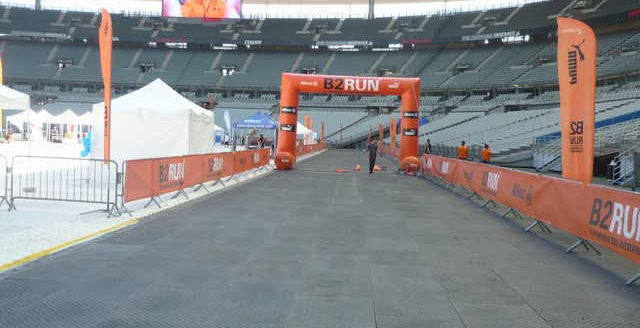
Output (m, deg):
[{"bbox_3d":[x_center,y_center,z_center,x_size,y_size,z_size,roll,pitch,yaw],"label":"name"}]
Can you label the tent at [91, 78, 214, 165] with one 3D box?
[{"bbox_3d":[-5.199,-1.026,19.527,3.000,3.400,3.000,2,2,3],"label":"tent"}]

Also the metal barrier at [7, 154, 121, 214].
[{"bbox_3d":[-5.057,0.448,12.117,2.150,1.100,0.500,2,2,3],"label":"metal barrier"}]

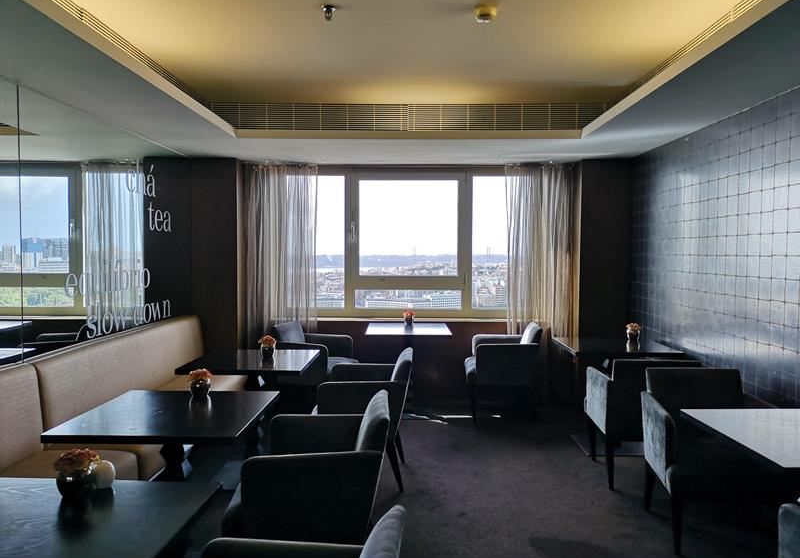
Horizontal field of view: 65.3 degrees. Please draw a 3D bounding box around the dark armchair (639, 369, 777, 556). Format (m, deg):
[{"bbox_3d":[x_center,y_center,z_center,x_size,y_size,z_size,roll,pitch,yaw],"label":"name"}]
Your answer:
[{"bbox_3d":[1.605,0.908,3.203,0.590,0.785,0.640,0,3,1],"label":"dark armchair"}]

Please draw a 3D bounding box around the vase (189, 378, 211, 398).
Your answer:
[{"bbox_3d":[-0.951,0.503,2.933,0.096,0.083,0.096,0,3,1],"label":"vase"}]

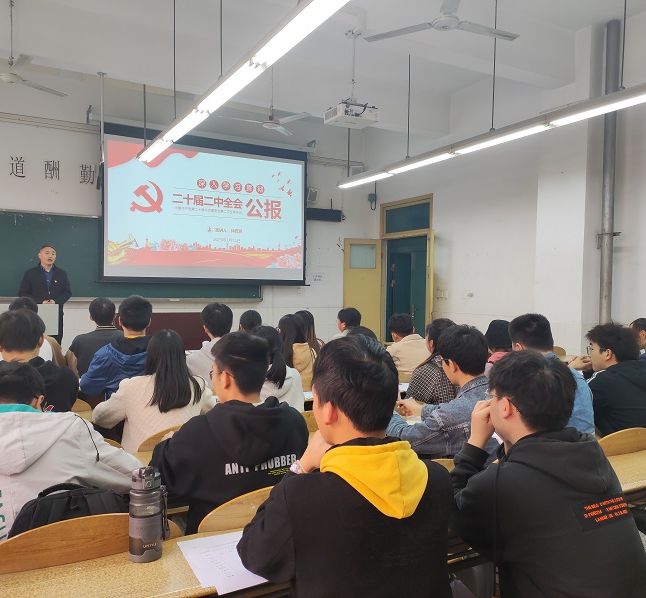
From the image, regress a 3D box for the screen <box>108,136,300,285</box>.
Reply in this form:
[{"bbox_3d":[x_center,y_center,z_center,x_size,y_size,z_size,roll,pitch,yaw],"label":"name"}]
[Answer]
[{"bbox_3d":[-1.679,-1.263,8.764,3.125,1.997,0.060,0,1,-29],"label":"screen"}]

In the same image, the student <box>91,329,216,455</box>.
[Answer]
[{"bbox_3d":[-0.794,0.745,2.647,0.500,1.230,0.720,0,1,-29],"label":"student"}]

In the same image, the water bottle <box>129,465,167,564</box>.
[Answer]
[{"bbox_3d":[-0.436,0.529,1.437,0.088,0.217,0.083,0,1,-25],"label":"water bottle"}]

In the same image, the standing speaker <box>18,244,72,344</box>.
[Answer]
[{"bbox_3d":[-3.380,0.199,7.054,0.570,1.690,0.360,0,1,-34],"label":"standing speaker"}]

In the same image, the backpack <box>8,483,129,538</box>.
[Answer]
[{"bbox_3d":[-0.650,0.717,1.547,0.330,0.450,0.200,0,1,-29],"label":"backpack"}]

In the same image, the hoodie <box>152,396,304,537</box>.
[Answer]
[{"bbox_3d":[-0.303,0.607,1.851,0.470,0.600,0.430,0,1,-29],"label":"hoodie"}]

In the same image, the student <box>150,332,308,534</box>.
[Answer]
[{"bbox_3d":[-0.294,0.737,1.914,0.540,1.244,0.690,0,1,-36],"label":"student"}]

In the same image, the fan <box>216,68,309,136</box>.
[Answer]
[{"bbox_3d":[-0.670,-2.549,7.162,1.270,0.850,1.270,0,1,-29],"label":"fan"}]

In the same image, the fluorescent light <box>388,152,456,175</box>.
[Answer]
[{"bbox_3d":[1.127,-1.596,6.728,0.140,0.090,1.210,0,1,-29],"label":"fluorescent light"}]

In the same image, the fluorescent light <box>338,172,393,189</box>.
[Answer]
[{"bbox_3d":[0.594,-1.672,7.992,0.180,0.090,1.240,0,1,-29],"label":"fluorescent light"}]

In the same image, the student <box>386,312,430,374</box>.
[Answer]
[{"bbox_3d":[0.523,0.725,4.434,0.500,1.250,0.720,0,1,-29],"label":"student"}]

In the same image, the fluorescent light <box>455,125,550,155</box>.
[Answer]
[{"bbox_3d":[1.715,-1.565,5.659,0.140,0.090,1.210,0,1,-29],"label":"fluorescent light"}]

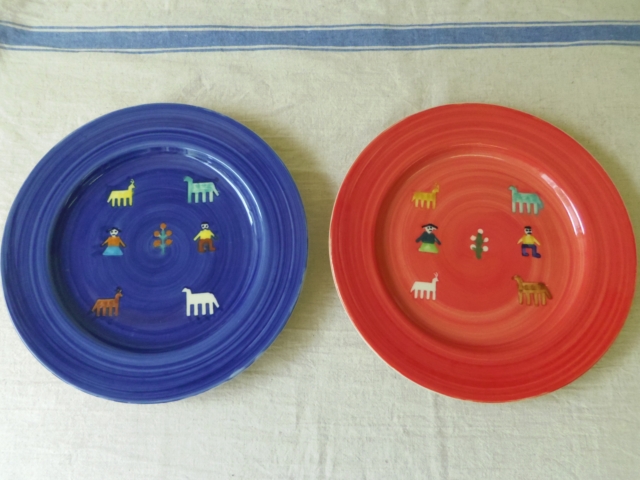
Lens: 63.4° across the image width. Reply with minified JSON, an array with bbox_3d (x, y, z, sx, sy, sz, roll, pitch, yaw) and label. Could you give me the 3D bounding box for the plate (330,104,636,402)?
[{"bbox_3d":[0.141,0.005,0.460,0.266,0.025,0.266,0,77,-1],"label":"plate"}]

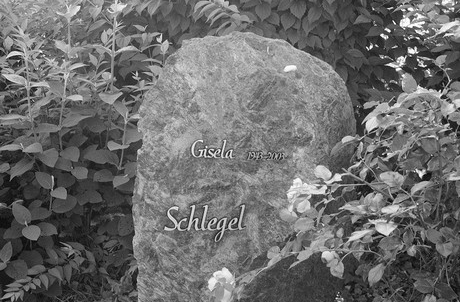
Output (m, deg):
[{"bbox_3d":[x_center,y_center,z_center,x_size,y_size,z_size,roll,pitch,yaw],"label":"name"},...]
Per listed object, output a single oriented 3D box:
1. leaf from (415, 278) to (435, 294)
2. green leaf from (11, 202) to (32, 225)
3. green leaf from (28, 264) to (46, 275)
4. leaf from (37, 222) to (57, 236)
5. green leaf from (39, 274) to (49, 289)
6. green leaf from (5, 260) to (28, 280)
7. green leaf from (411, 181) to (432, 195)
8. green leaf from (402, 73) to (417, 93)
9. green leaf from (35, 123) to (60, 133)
[{"bbox_3d":[0.500,0.348,2.200,0.055,0.043,0.012,-6,-31,3],"label":"leaf"},{"bbox_3d":[-0.619,0.186,2.550,0.047,0.076,0.014,-35,-16,-19],"label":"green leaf"},{"bbox_3d":[-0.529,0.326,2.350,0.050,0.010,0.030,-17,48,-17],"label":"green leaf"},{"bbox_3d":[-0.538,0.229,2.500,0.078,0.012,0.045,15,47,19],"label":"leaf"},{"bbox_3d":[-0.522,0.367,2.400,0.022,0.049,0.008,-21,-20,-28],"label":"green leaf"},{"bbox_3d":[-0.617,0.345,2.470,0.079,0.012,0.055,29,55,18],"label":"green leaf"},{"bbox_3d":[0.515,0.098,2.300,0.070,0.014,0.020,-31,45,-6],"label":"green leaf"},{"bbox_3d":[0.493,-0.188,2.350,0.040,0.057,0.013,-10,-17,-3],"label":"green leaf"},{"bbox_3d":[-0.559,-0.072,2.620,0.080,0.014,0.042,-9,29,-22],"label":"green leaf"}]

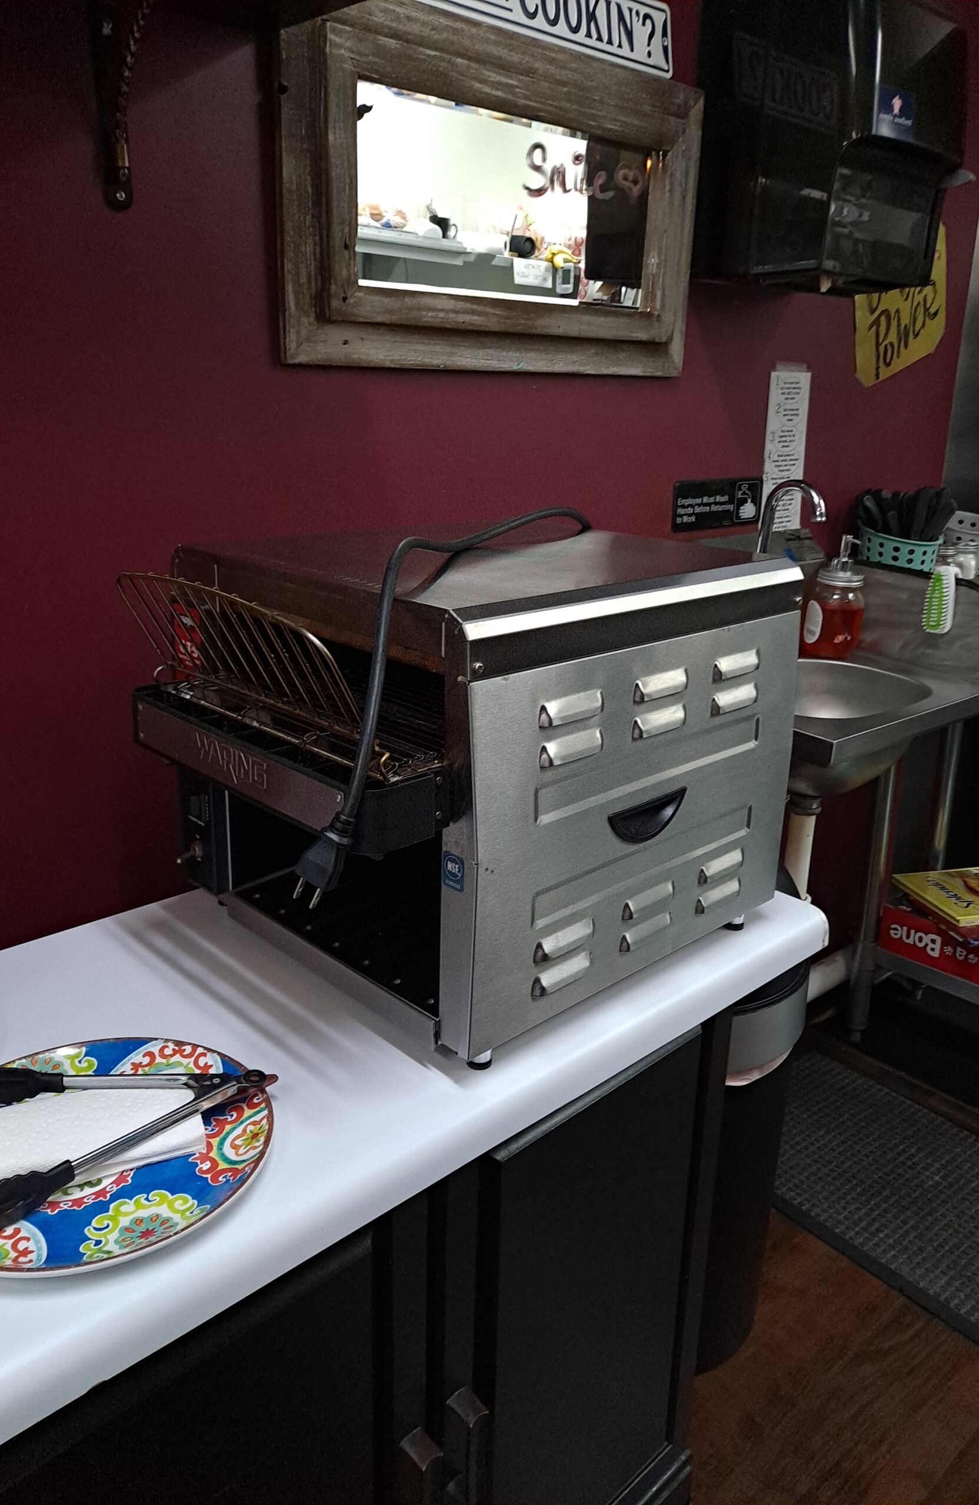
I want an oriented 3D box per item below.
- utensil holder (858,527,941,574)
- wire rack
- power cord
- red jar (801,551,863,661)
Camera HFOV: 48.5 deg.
[{"bbox_3d":[0.719,-0.338,1.896,0.120,0.088,0.165,-16,24,-41],"label":"utensil holder"},{"bbox_3d":[-0.186,-0.069,0.878,0.115,0.120,0.340,-16,24,-41],"label":"wire rack"},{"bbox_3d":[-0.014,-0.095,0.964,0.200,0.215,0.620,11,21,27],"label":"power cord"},{"bbox_3d":[0.582,-0.261,1.833,0.102,0.192,0.102,1,18,0],"label":"red jar"}]

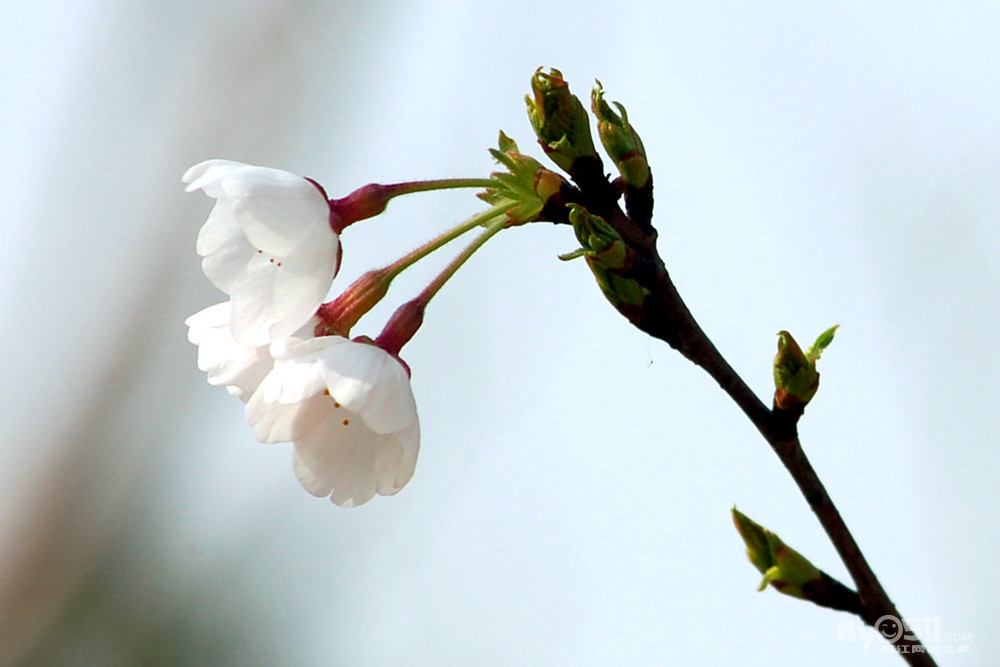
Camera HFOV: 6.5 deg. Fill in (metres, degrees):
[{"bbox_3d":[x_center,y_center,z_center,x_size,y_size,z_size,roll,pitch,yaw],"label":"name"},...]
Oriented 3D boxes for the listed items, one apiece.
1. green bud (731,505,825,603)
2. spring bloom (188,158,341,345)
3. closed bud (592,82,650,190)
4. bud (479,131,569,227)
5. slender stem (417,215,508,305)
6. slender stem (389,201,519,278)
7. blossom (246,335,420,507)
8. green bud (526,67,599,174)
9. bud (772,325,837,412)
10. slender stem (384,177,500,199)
[{"bbox_3d":[0.040,0.034,1.330,0.018,0.009,0.009,44,0,0],"label":"green bud"},{"bbox_3d":[-0.036,-0.012,1.328,0.016,0.024,0.024,-25,10,-34],"label":"spring bloom"},{"bbox_3d":[0.018,-0.030,1.330,0.005,0.018,0.005,-22,0,0],"label":"closed bud"},{"bbox_3d":[0.003,-0.022,1.330,0.012,0.015,0.012,18,0,0],"label":"bud"},{"bbox_3d":[-0.005,-0.011,1.330,0.019,0.003,0.002,-44,0,0],"label":"slender stem"},{"bbox_3d":[-0.007,-0.015,1.330,0.023,0.003,0.002,-28,0,0],"label":"slender stem"},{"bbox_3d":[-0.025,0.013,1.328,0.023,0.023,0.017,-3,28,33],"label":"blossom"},{"bbox_3d":[0.009,-0.033,1.330,0.008,0.017,0.008,-20,0,0],"label":"green bud"},{"bbox_3d":[0.047,0.005,1.330,0.010,0.013,0.006,0,0,0],"label":"bud"},{"bbox_3d":[-0.009,-0.022,1.330,0.017,0.003,0.001,-3,0,0],"label":"slender stem"}]

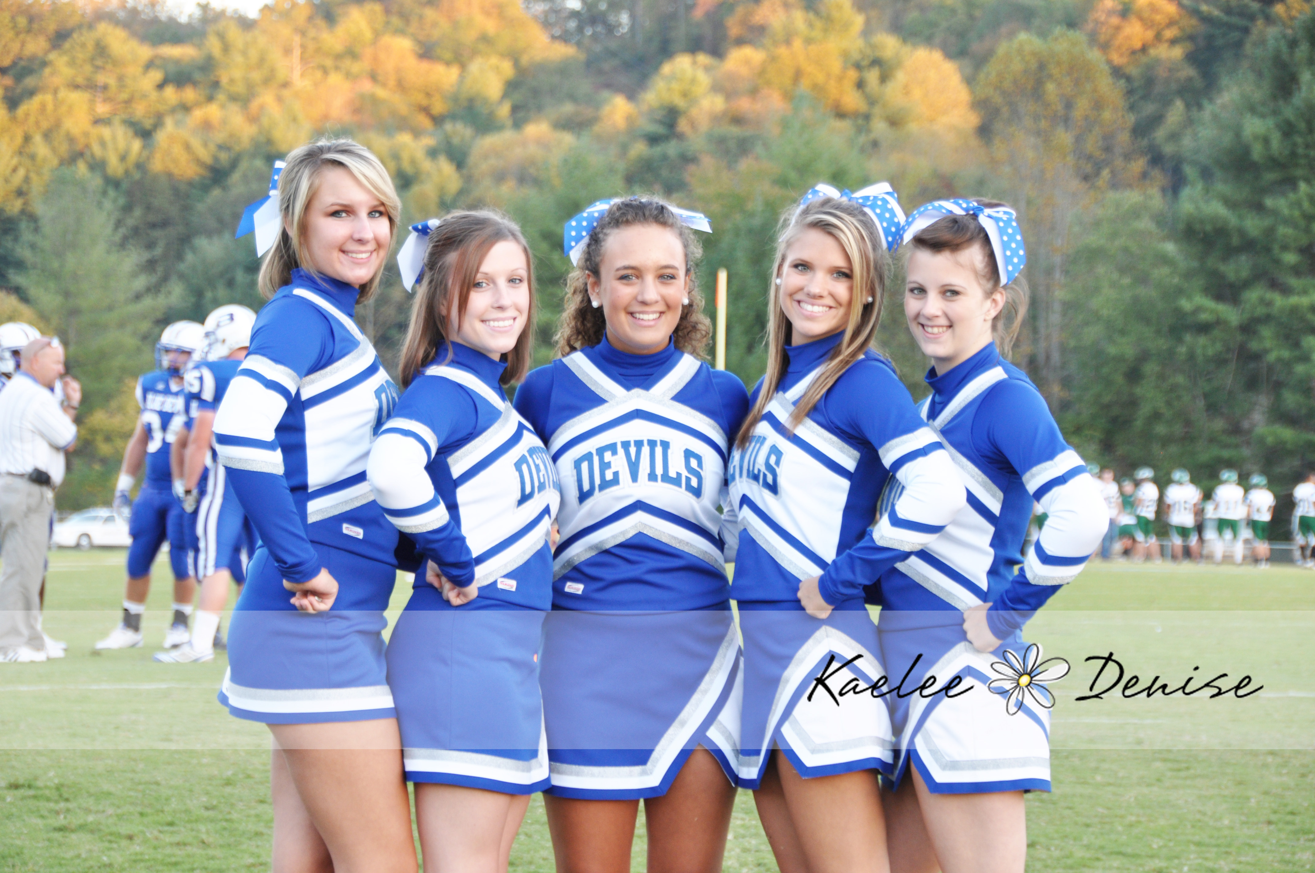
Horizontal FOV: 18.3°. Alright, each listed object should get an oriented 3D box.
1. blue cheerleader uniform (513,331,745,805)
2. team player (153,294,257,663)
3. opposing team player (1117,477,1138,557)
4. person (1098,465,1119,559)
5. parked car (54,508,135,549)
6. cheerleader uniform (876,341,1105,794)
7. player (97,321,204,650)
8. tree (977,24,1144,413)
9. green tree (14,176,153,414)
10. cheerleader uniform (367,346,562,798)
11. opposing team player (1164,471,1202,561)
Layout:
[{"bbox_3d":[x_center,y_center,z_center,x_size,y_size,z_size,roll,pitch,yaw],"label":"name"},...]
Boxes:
[{"bbox_3d":[-0.043,0.217,6.750,0.440,0.765,0.290,0,-1,-2],"label":"blue cheerleader uniform"},{"bbox_3d":[-2.354,0.248,21.400,0.540,1.880,0.550,0,-1,18],"label":"team player"},{"bbox_3d":[9.558,1.662,83.000,0.550,1.634,0.450,1,-1,-6],"label":"opposing team player"},{"bbox_3d":[9.151,1.576,83.000,0.580,1.837,0.370,1,-1,-9],"label":"person"},{"bbox_3d":[-19.669,3.438,150.000,5.000,1.460,1.850,1,-1,-20],"label":"parked car"},{"bbox_3d":[0.547,0.216,6.750,0.360,0.747,0.440,1,-1,-30],"label":"cheerleader uniform"},{"bbox_3d":[-2.817,0.271,22.700,0.600,1.830,0.460,0,-1,-12],"label":"player"},{"bbox_3d":[15.670,-6.819,160.000,6.800,18.104,6.800,1,-1,0],"label":"tree"},{"bbox_3d":[-25.051,-4.254,180.000,6.600,15.071,6.600,1,-1,0],"label":"green tree"},{"bbox_3d":[-0.308,0.215,6.670,0.330,0.735,0.430,0,-1,26],"label":"cheerleader uniform"},{"bbox_3d":[10.195,1.559,79.500,0.680,1.859,0.450,1,-1,1],"label":"opposing team player"}]

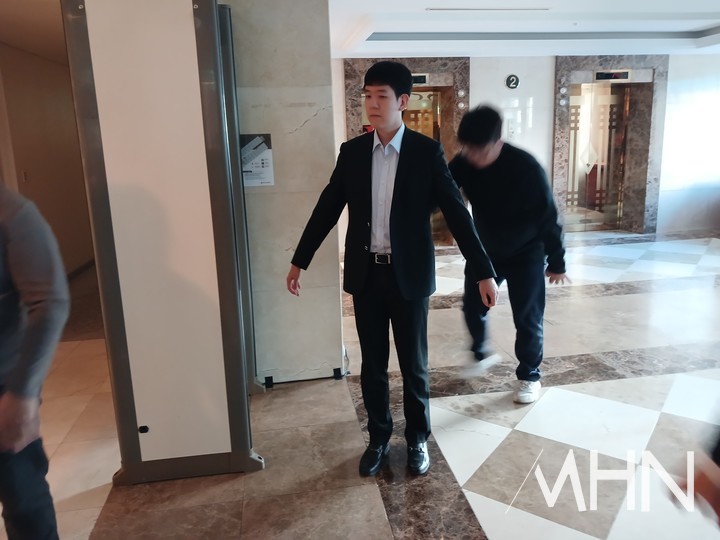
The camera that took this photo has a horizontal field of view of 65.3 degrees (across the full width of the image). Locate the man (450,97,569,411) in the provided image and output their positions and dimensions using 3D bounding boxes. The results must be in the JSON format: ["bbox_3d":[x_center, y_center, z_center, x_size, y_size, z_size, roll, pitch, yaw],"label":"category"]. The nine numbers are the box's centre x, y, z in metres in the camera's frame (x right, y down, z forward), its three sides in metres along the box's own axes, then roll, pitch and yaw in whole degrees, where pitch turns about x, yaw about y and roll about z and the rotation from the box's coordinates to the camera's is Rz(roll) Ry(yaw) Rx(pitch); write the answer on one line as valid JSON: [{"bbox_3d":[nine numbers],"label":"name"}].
[{"bbox_3d":[0.840,-0.059,3.205,0.640,1.610,0.660,4,13,24],"label":"man"}]

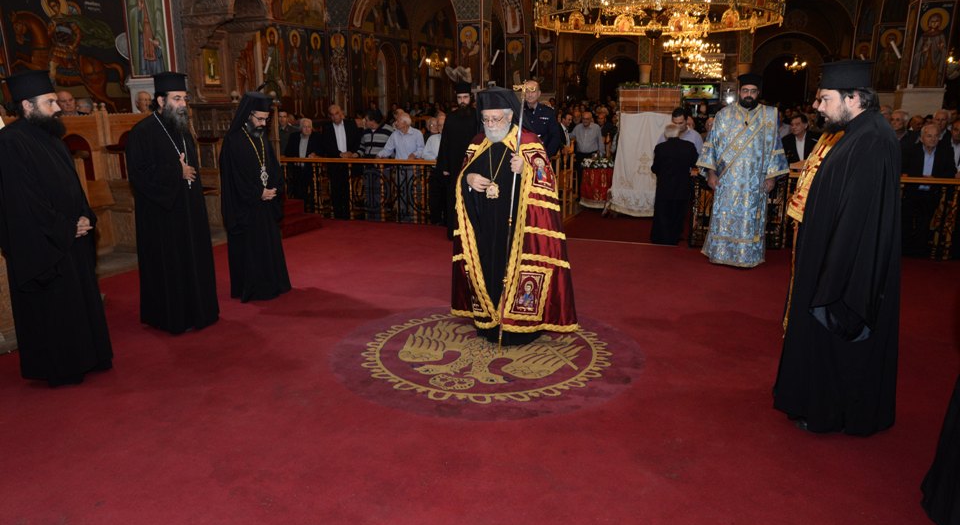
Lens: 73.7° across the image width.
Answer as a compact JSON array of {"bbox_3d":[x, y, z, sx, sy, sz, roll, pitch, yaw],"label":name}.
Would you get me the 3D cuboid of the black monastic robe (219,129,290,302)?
[{"bbox_3d":[-1.907,-0.418,5.468,0.480,1.430,0.580,7,16,25],"label":"black monastic robe"}]

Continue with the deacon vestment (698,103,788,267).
[{"bbox_3d":[2.690,-0.818,6.604,0.840,1.600,0.480,5,15,20],"label":"deacon vestment"}]

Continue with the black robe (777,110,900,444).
[{"bbox_3d":[1.812,0.047,3.316,0.520,1.600,0.620,6,15,21],"label":"black robe"}]

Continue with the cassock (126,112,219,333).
[{"bbox_3d":[-2.238,-0.299,4.724,0.520,1.570,0.630,6,16,23],"label":"cassock"}]

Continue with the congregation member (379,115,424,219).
[{"bbox_3d":[-1.087,-1.289,9.169,0.620,1.645,0.480,6,16,22],"label":"congregation member"}]

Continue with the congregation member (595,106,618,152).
[{"bbox_3d":[2.070,-1.663,10.517,0.520,1.730,0.360,3,15,12],"label":"congregation member"}]

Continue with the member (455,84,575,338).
[{"bbox_3d":[0.228,-0.339,4.538,0.820,1.740,0.680,6,16,23],"label":"member"}]

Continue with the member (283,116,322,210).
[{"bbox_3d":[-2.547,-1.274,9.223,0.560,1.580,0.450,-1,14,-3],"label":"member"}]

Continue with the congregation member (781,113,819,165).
[{"bbox_3d":[3.755,-0.912,7.697,0.550,1.690,0.450,9,17,29],"label":"congregation member"}]

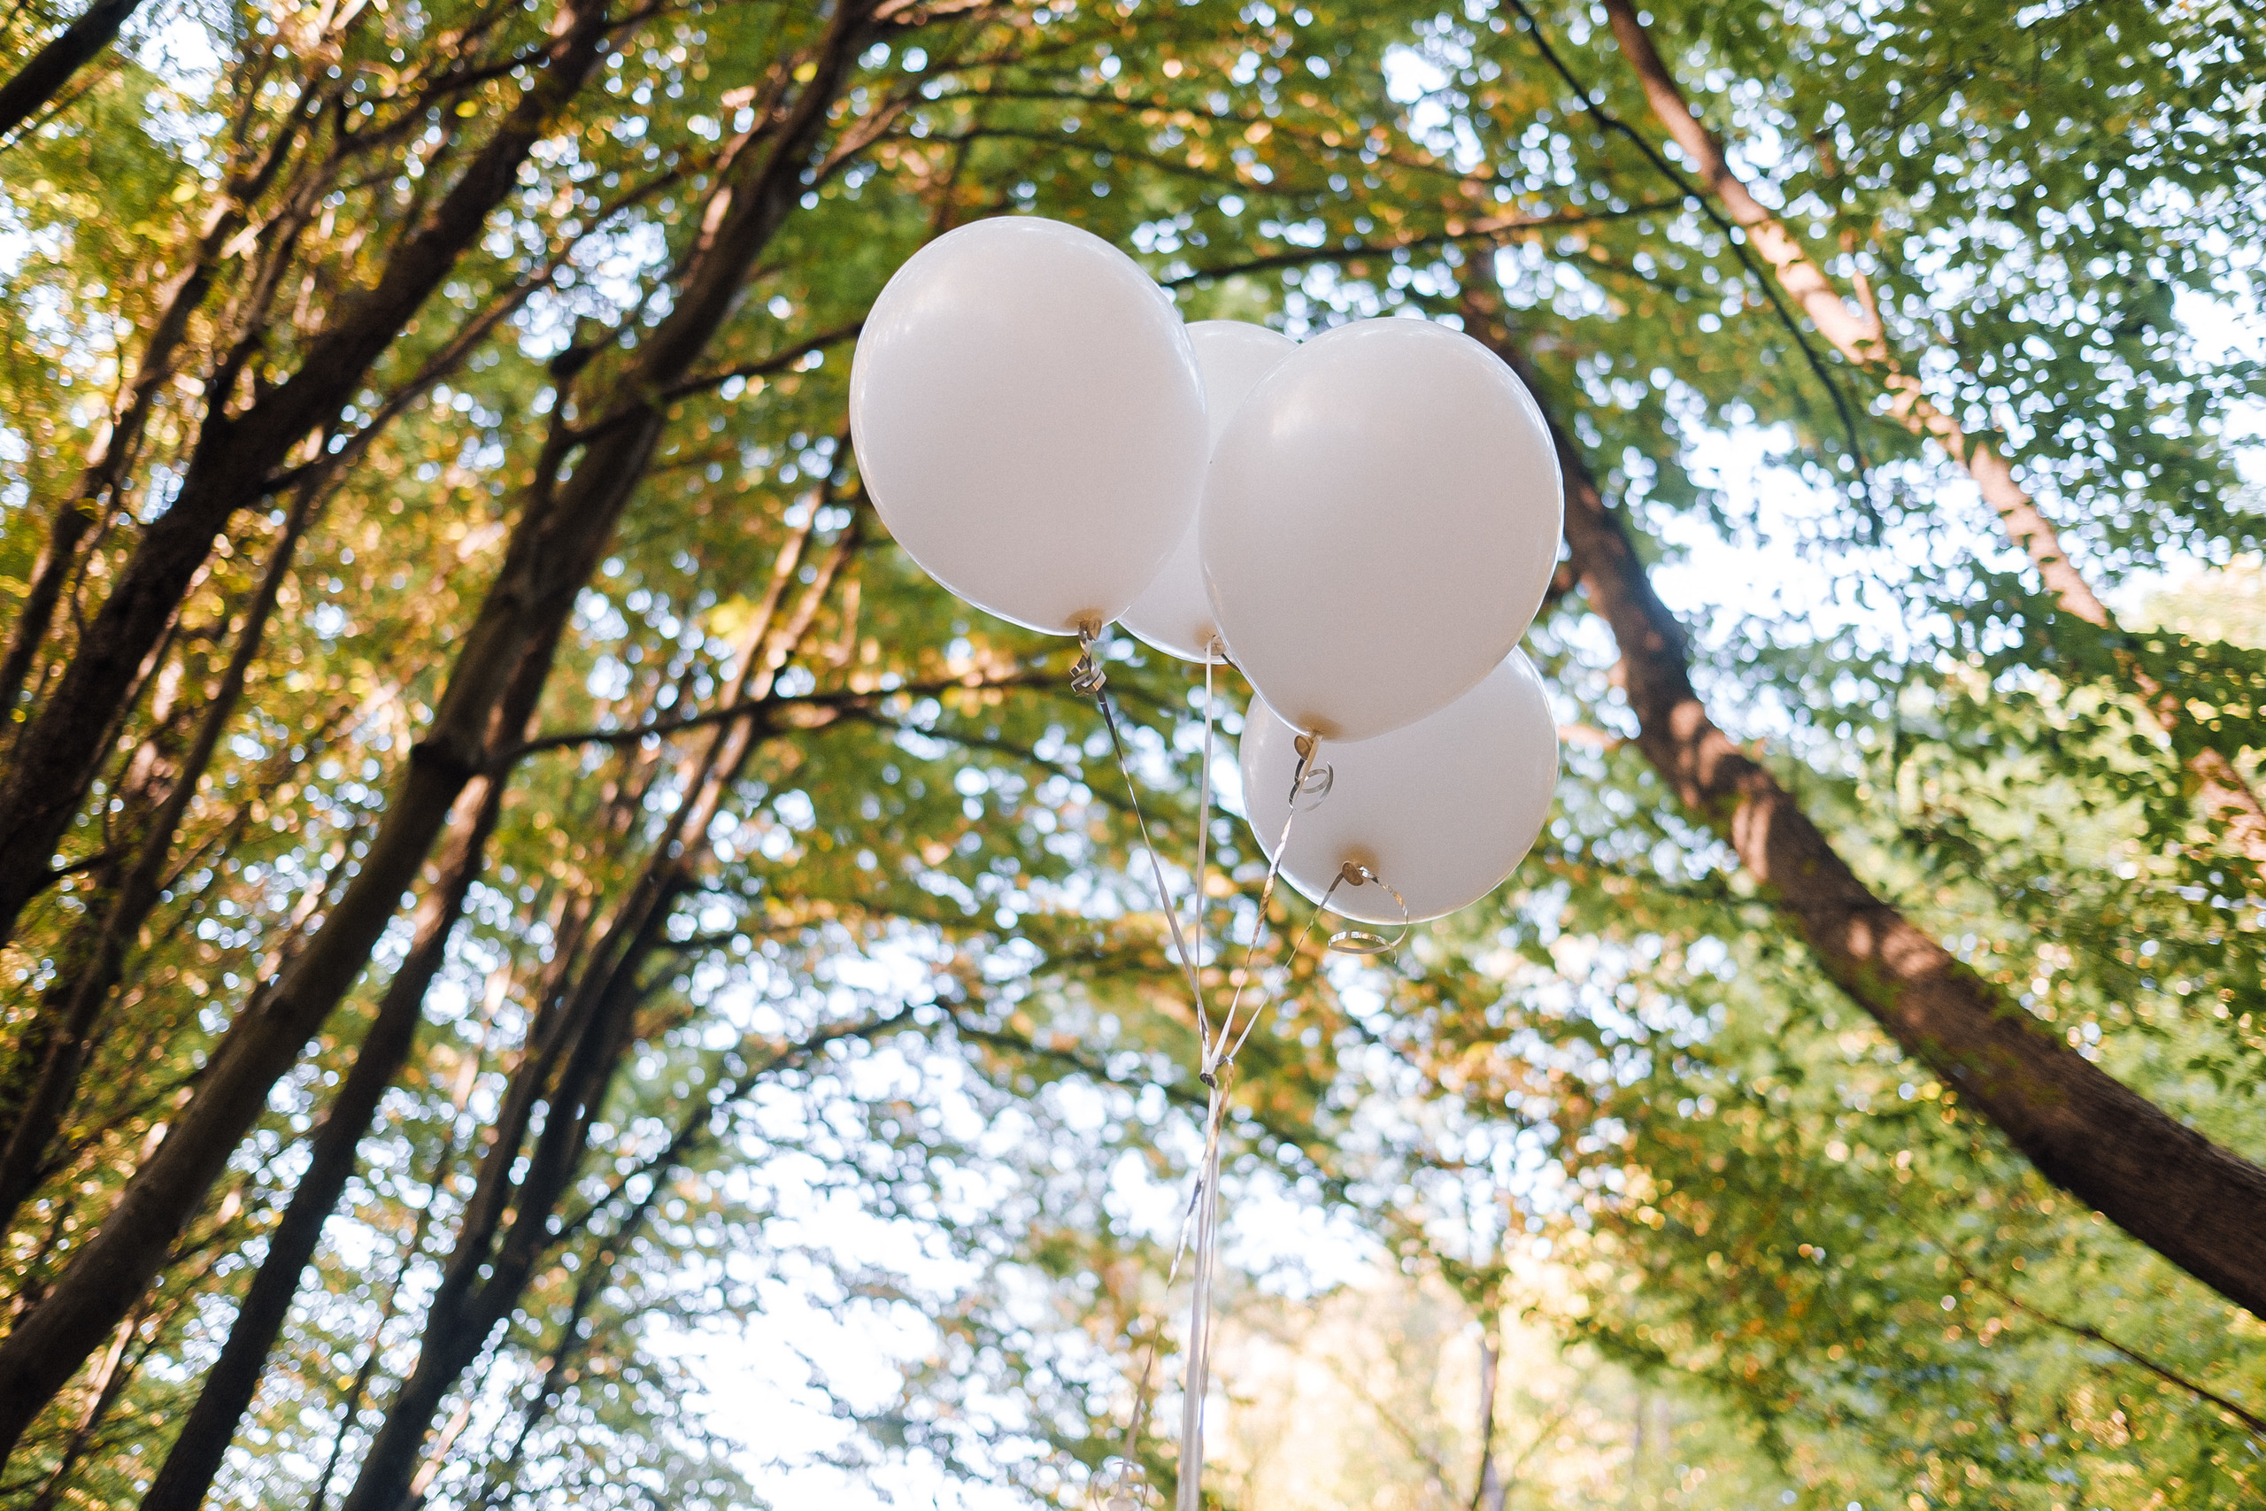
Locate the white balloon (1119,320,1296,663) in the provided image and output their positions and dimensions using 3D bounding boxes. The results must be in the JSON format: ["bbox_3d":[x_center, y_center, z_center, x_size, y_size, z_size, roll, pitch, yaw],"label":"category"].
[{"bbox_3d":[0.078,-0.228,1.994,0.280,0.349,0.280,3,-35,2],"label":"white balloon"}]

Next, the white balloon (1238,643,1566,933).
[{"bbox_3d":[0.233,0.011,1.969,0.283,0.353,0.283,21,-52,6],"label":"white balloon"}]

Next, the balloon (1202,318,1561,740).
[{"bbox_3d":[0.188,-0.165,1.710,0.281,0.351,0.281,17,-9,4],"label":"balloon"}]

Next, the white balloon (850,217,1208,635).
[{"bbox_3d":[-0.075,-0.250,1.741,0.280,0.350,0.280,-16,-13,0],"label":"white balloon"}]

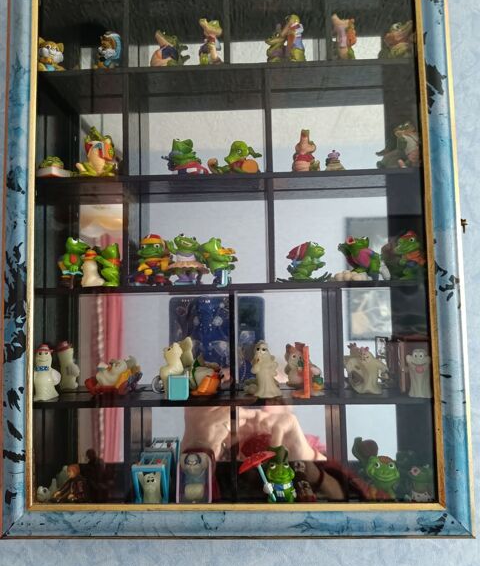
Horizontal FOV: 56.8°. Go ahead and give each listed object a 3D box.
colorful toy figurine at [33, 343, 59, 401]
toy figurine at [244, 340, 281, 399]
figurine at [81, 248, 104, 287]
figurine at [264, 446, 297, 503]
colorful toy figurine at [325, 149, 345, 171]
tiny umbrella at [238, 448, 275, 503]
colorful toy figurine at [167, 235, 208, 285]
[{"bbox_3d":[-0.146,0.067,0.337,0.021,0.040,0.020,-1,-4,-5],"label":"colorful toy figurine"},{"bbox_3d":[0.019,0.064,0.330,0.024,0.041,0.022,-2,-4,19],"label":"toy figurine"},{"bbox_3d":[-0.113,-0.011,0.341,0.016,0.030,0.016,-3,-4,22],"label":"figurine"},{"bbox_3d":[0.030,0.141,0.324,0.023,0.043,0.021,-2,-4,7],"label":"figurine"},{"bbox_3d":[0.073,-0.092,0.341,0.016,0.021,0.015,-2,-4,13],"label":"colorful toy figurine"},{"bbox_3d":[0.018,0.145,0.333,0.031,0.041,0.031,-27,-4,0],"label":"tiny umbrella"},{"bbox_3d":[-0.041,-0.017,0.348,0.032,0.040,0.026,-1,-4,-6],"label":"colorful toy figurine"}]

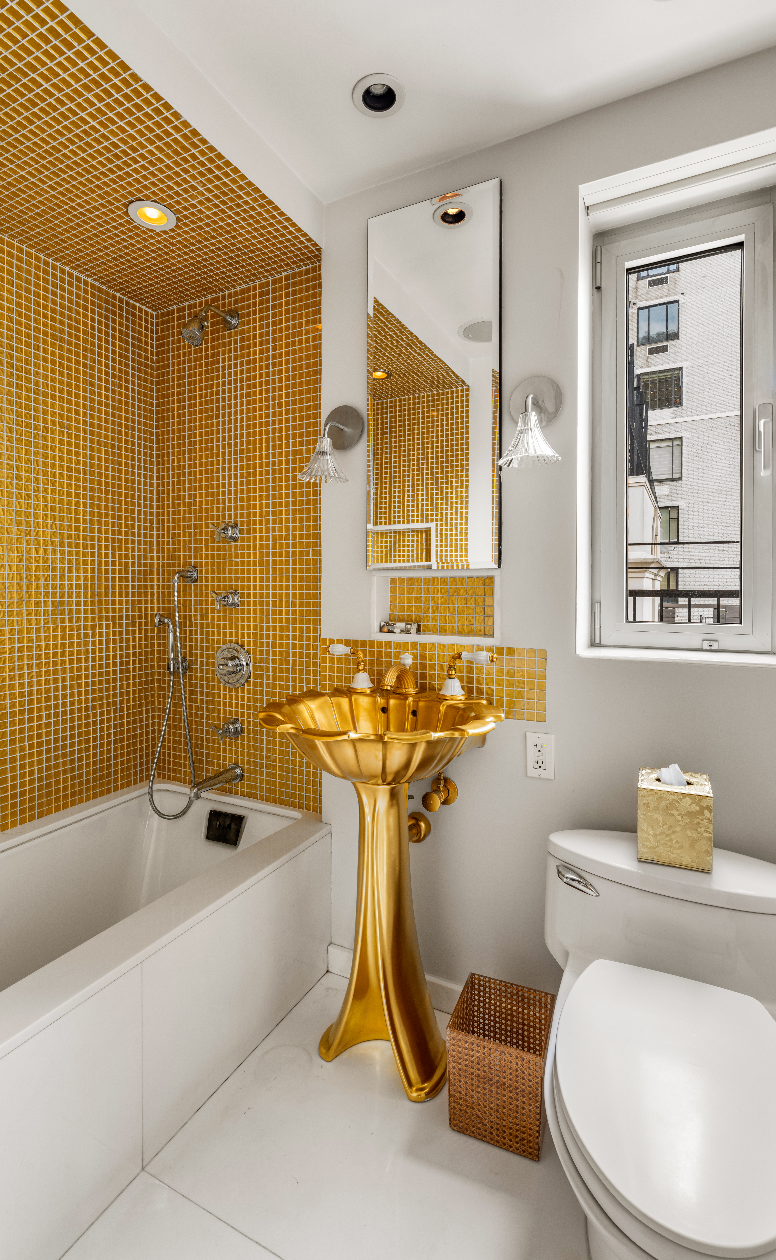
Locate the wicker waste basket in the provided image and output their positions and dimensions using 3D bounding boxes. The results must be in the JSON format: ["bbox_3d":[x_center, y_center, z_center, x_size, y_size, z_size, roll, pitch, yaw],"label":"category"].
[{"bbox_3d":[0.257,0.957,1.251,0.200,0.212,0.200,1,3,25],"label":"wicker waste basket"}]

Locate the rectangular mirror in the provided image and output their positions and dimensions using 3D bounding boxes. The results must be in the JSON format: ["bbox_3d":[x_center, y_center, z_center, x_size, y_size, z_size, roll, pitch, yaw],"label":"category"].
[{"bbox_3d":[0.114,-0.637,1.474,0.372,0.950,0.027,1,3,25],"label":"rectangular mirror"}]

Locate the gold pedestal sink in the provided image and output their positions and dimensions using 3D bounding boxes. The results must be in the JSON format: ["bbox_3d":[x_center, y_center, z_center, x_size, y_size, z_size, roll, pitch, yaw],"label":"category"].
[{"bbox_3d":[-0.021,0.624,1.320,0.570,0.870,0.520,1,3,25],"label":"gold pedestal sink"}]

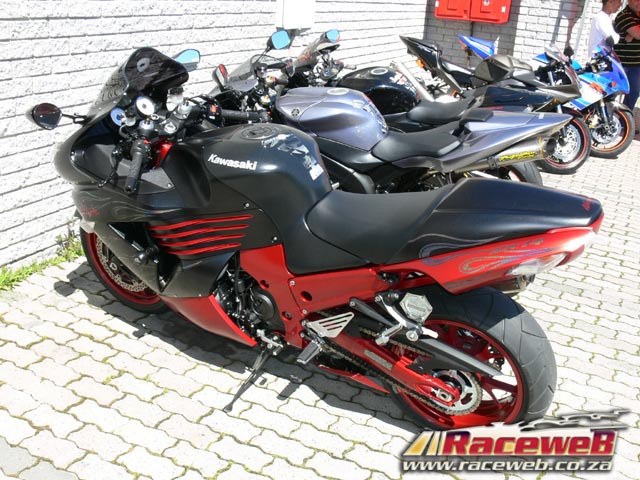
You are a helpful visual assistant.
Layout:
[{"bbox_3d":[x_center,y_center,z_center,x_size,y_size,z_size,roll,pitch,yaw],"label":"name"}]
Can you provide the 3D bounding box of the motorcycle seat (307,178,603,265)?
[{"bbox_3d":[0.363,-0.073,1.917,0.850,0.270,0.330,16,34,26],"label":"motorcycle seat"}]

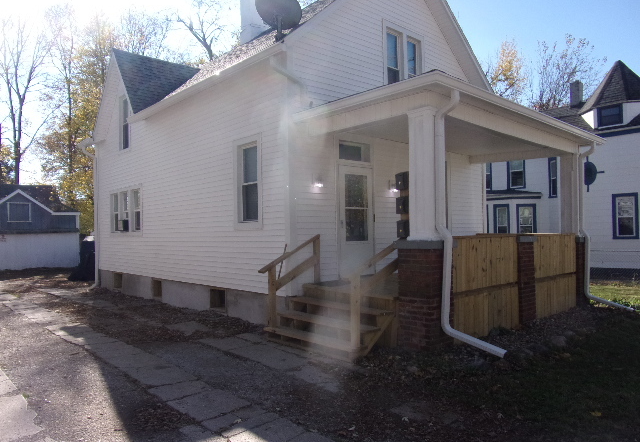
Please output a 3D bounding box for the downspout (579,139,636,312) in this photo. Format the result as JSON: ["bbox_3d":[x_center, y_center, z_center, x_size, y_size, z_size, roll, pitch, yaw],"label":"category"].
[{"bbox_3d":[5.939,0.078,9.299,0.100,3.470,0.950,0,-1,-42],"label":"downspout"}]

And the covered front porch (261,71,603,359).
[{"bbox_3d":[2.579,-0.099,8.195,7.360,3.790,2.750,0,-1,-42],"label":"covered front porch"}]

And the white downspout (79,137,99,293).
[{"bbox_3d":[-7.353,-0.172,14.124,0.540,4.640,0.100,0,-1,-42],"label":"white downspout"}]

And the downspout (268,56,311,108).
[{"bbox_3d":[-0.467,-2.251,7.242,0.790,0.660,0.130,0,-1,-42],"label":"downspout"}]

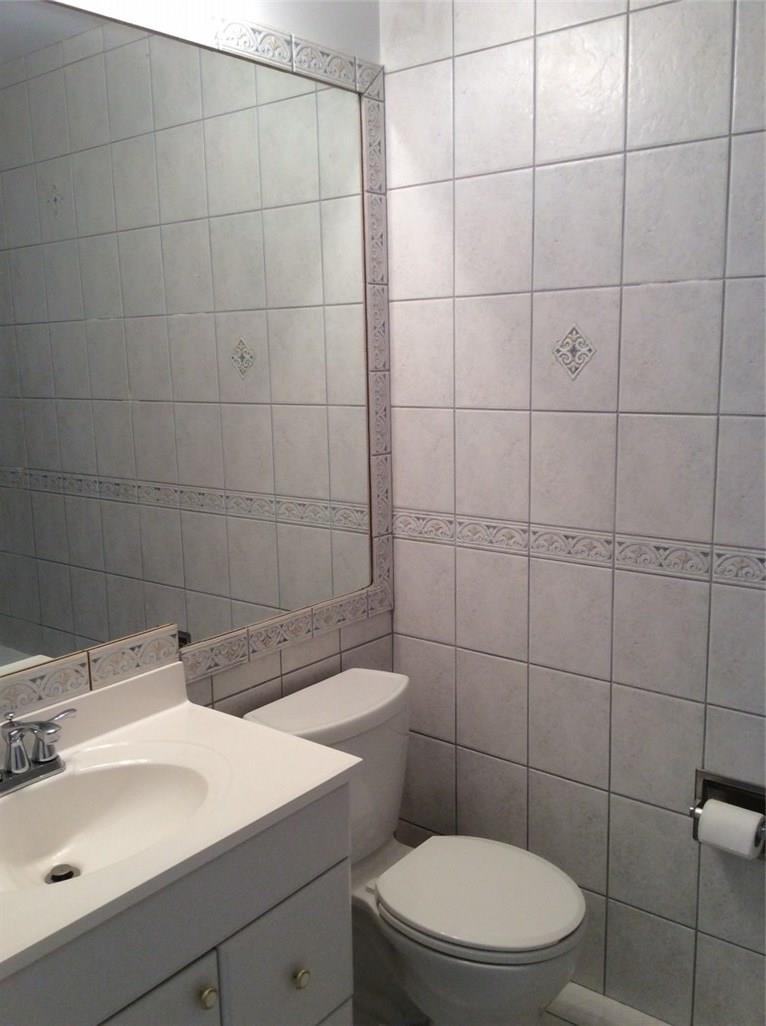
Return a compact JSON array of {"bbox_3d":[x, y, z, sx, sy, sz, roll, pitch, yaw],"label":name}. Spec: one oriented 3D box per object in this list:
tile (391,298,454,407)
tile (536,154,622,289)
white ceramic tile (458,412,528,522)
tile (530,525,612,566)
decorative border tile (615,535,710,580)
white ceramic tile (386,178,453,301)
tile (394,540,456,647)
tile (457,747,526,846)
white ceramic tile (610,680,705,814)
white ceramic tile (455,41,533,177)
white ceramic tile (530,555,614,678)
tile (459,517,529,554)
[{"bbox_3d":[0.092,-0.372,2.213,0.188,0.247,0.010,7,13,39],"label":"tile"},{"bbox_3d":[0.395,-0.583,1.917,0.200,0.247,0.010,7,13,39],"label":"tile"},{"bbox_3d":[0.248,-0.110,2.131,0.200,0.247,0.010,7,13,39],"label":"white ceramic tile"},{"bbox_3d":[0.408,0.068,2.032,0.200,0.069,0.010,7,13,39],"label":"tile"},{"bbox_3d":[0.564,0.088,1.907,0.200,0.069,0.010,7,13,39],"label":"decorative border tile"},{"bbox_3d":[0.088,-0.625,2.183,0.187,0.249,0.009,7,13,39],"label":"white ceramic tile"},{"bbox_3d":[0.103,0.189,2.309,0.186,0.247,0.010,7,13,39],"label":"tile"},{"bbox_3d":[0.264,0.701,2.279,0.200,0.247,0.010,7,13,39],"label":"tile"},{"bbox_3d":[0.573,0.494,1.979,0.200,0.247,0.010,7,13,39],"label":"white ceramic tile"},{"bbox_3d":[0.236,-0.854,2.015,0.201,0.249,0.009,7,13,39],"label":"white ceramic tile"},{"bbox_3d":[0.413,0.230,2.073,0.201,0.249,0.009,7,13,39],"label":"white ceramic tile"},{"bbox_3d":[0.253,0.050,2.173,0.201,0.070,0.009,7,13,39],"label":"tile"}]

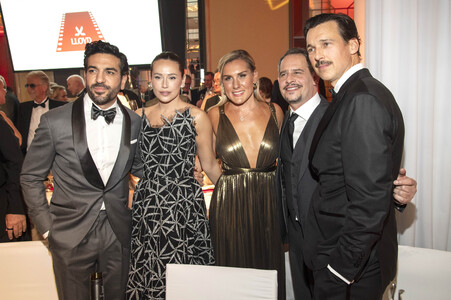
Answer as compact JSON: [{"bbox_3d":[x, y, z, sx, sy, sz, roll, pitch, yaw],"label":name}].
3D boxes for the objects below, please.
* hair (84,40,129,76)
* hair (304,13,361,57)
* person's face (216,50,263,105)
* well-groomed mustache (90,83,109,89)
[{"bbox_3d":[-0.480,-0.363,1.420,0.180,0.170,0.210,2,12,-6],"label":"hair"},{"bbox_3d":[0.425,-0.447,1.380,0.170,0.175,0.215,1,17,44],"label":"hair"},{"bbox_3d":[0.059,-0.308,1.490,0.190,0.235,0.215,-7,12,12],"label":"person's face"},{"bbox_3d":[-0.473,-0.242,1.320,0.070,0.025,0.028,2,12,-6],"label":"well-groomed mustache"}]

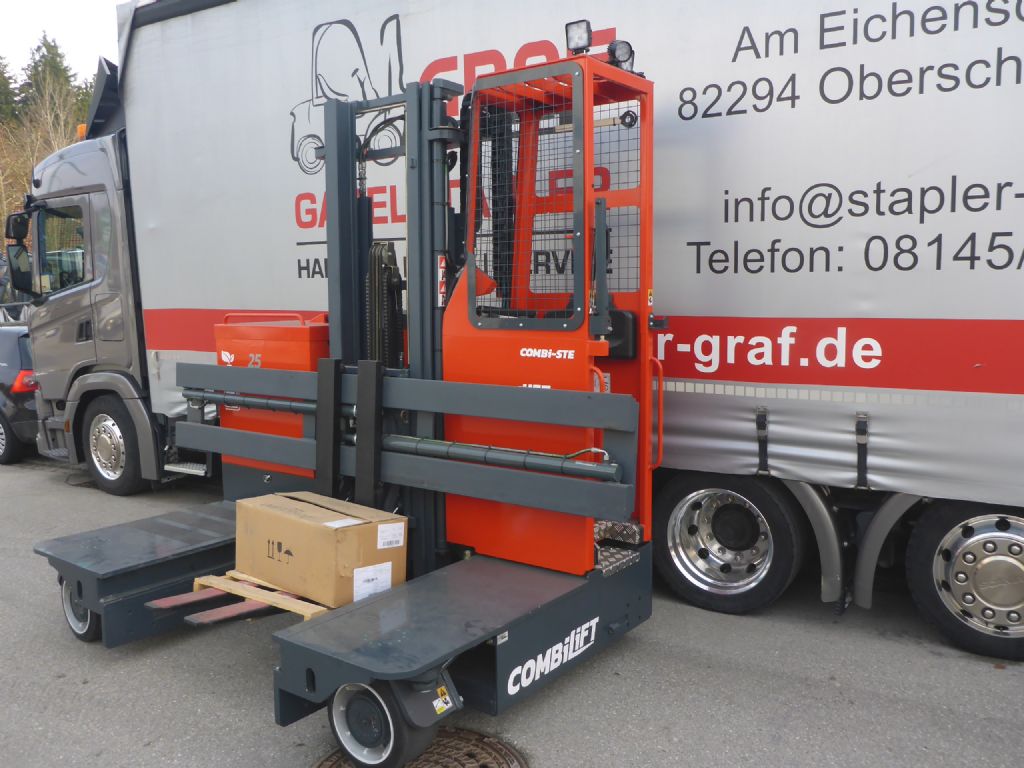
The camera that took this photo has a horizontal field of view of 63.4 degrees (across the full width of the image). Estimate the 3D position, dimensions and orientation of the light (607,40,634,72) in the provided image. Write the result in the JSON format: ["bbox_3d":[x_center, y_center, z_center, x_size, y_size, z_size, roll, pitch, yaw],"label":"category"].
[{"bbox_3d":[0.503,-1.518,3.840,0.108,0.140,0.080,-4,20,-33],"label":"light"}]

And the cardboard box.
[{"bbox_3d":[-0.886,0.742,3.820,0.755,0.325,0.390,5,6,41],"label":"cardboard box"}]

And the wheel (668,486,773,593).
[{"bbox_3d":[1.211,0.869,4.691,0.590,0.590,0.210,3,7,30],"label":"wheel"}]

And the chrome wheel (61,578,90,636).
[{"bbox_3d":[-2.091,1.076,4.081,0.295,0.295,0.120,4,8,35],"label":"chrome wheel"}]

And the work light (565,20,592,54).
[{"bbox_3d":[0.290,-1.508,3.610,0.106,0.135,0.060,4,17,35],"label":"work light"}]

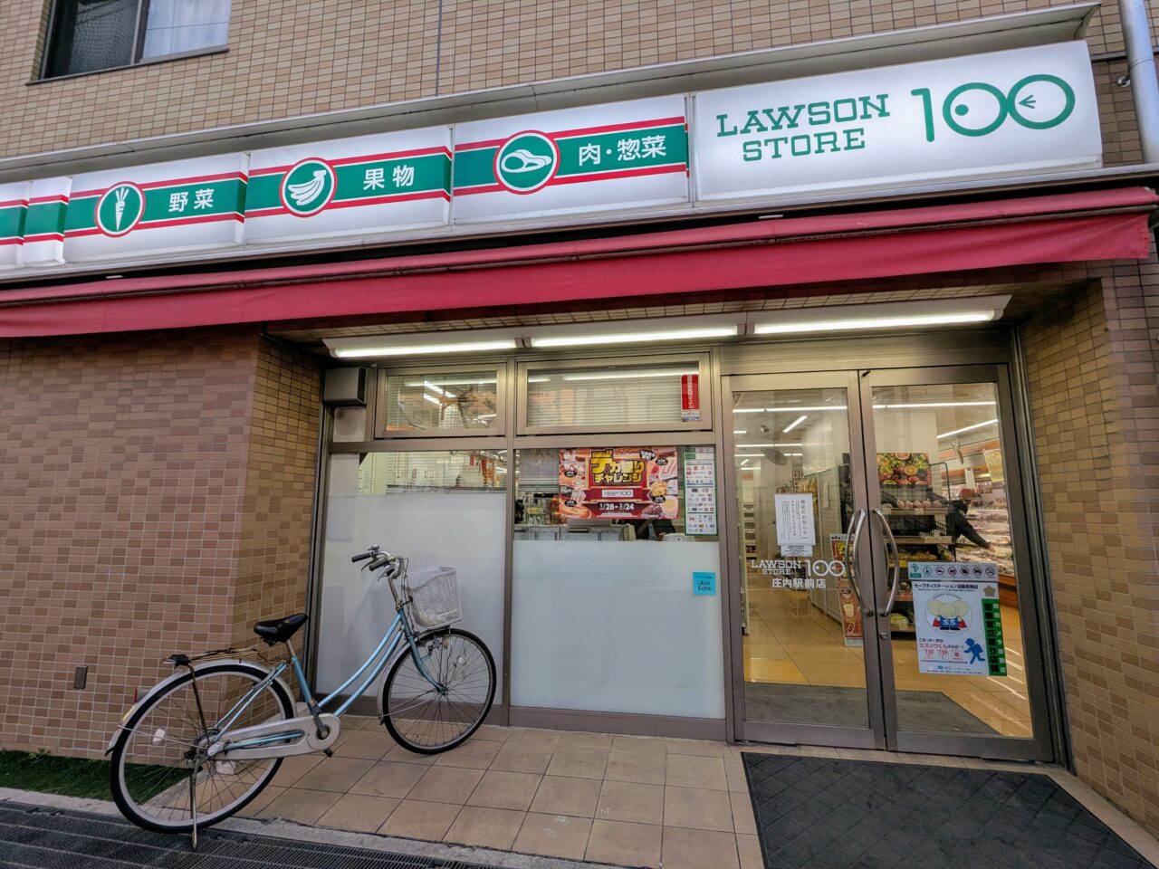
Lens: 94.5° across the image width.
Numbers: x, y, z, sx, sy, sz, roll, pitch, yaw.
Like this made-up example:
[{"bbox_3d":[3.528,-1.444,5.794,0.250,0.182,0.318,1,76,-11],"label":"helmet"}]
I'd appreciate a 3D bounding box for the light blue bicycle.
[{"bbox_3d":[-1.175,1.153,2.694,1.800,1.120,0.580,6,-10,-40],"label":"light blue bicycle"}]

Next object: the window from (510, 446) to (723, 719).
[{"bbox_3d":[0.211,0.868,3.300,1.276,1.576,0.070,-1,-8,9],"label":"window"}]

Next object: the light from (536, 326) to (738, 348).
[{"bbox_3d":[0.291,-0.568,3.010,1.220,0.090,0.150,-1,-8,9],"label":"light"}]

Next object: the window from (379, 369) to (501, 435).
[{"bbox_3d":[-0.938,-0.222,3.636,0.861,0.442,0.070,-1,-8,9],"label":"window"}]

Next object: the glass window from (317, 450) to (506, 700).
[{"bbox_3d":[-1.089,0.896,3.516,1.263,1.573,0.070,-1,-8,9],"label":"glass window"}]

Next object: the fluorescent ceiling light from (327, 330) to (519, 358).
[{"bbox_3d":[-0.939,-0.537,3.213,1.235,0.095,0.170,-1,-8,9],"label":"fluorescent ceiling light"}]

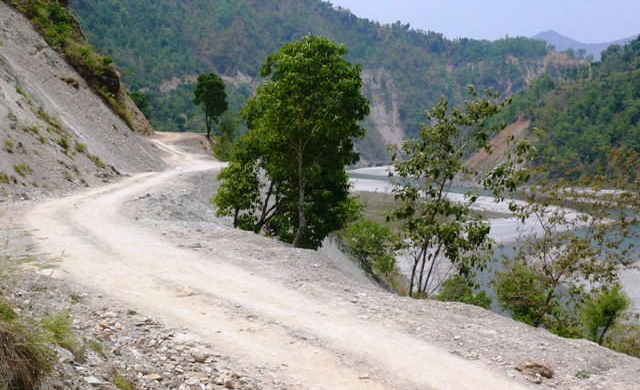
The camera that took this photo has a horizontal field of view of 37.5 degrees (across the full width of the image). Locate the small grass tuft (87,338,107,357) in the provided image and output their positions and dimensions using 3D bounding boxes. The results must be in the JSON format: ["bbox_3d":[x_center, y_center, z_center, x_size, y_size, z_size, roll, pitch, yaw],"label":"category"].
[{"bbox_3d":[-2.133,1.456,9.000,0.190,0.180,0.190,0,3,0],"label":"small grass tuft"}]

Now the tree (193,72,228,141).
[{"bbox_3d":[-9.058,-7.321,78.000,2.900,5.800,2.900,0,3,0],"label":"tree"}]

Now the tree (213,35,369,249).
[{"bbox_3d":[-0.729,-1.297,23.300,3.800,5.200,3.600,0,3,0],"label":"tree"}]

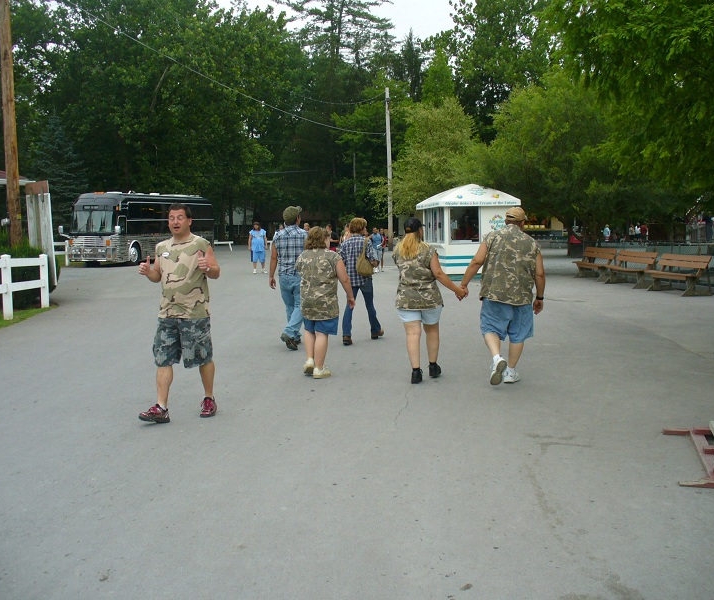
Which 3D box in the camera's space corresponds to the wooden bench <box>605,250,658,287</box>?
[{"bbox_3d":[6.521,-0.740,20.273,0.650,0.830,1.900,-1,5,-7],"label":"wooden bench"}]

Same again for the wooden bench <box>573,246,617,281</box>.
[{"bbox_3d":[6.368,-0.962,22.753,0.650,0.830,1.900,-1,5,-7],"label":"wooden bench"}]

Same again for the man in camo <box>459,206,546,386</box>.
[{"bbox_3d":[1.447,-0.056,8.433,0.840,1.722,0.620,0,5,10],"label":"man in camo"}]

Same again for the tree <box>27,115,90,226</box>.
[{"bbox_3d":[-16.056,-6.041,45.640,3.600,7.601,3.600,-2,5,0],"label":"tree"}]

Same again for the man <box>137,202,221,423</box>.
[{"bbox_3d":[-1.456,0.093,6.960,0.660,1.763,0.520,0,5,7],"label":"man"}]

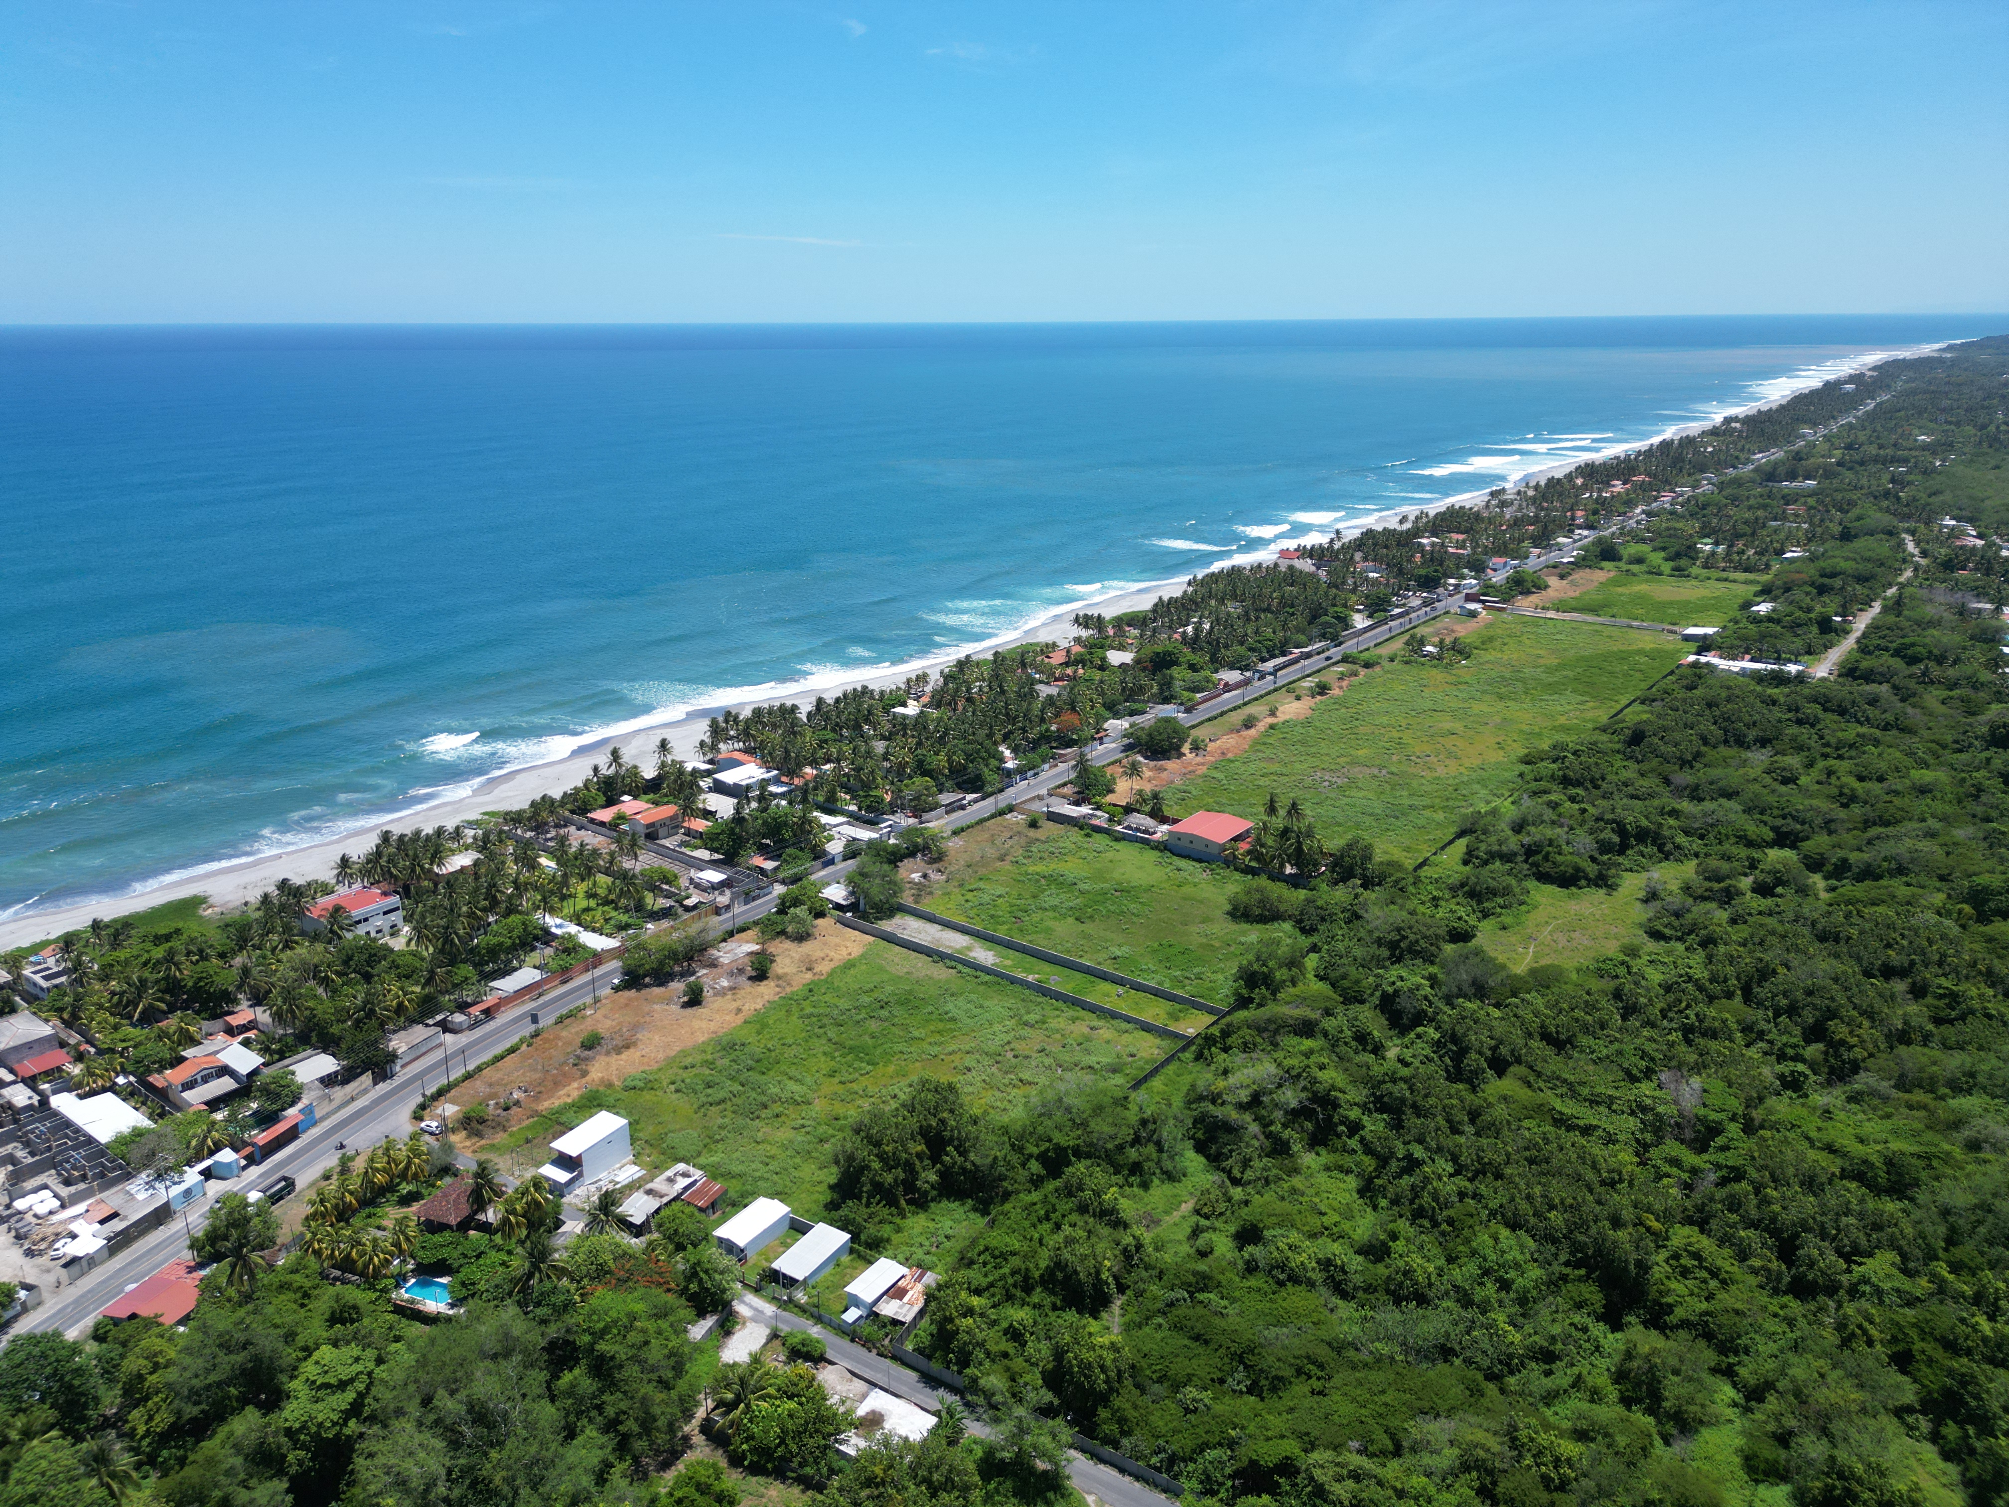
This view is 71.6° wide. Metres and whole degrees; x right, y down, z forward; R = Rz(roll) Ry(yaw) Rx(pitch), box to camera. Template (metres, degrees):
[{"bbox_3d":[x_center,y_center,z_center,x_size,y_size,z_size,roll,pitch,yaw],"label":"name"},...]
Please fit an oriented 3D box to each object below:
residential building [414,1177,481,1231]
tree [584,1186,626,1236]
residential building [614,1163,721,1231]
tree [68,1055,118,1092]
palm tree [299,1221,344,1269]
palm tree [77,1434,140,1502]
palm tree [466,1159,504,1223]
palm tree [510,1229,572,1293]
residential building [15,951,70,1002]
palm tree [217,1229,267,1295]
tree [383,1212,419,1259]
[{"bbox_3d":[-85.640,70.050,219.520,8.080,4.830,12.020,7,19,22],"label":"residential building"},{"bbox_3d":[-62.591,73.544,219.566,7.000,8.300,7.000,0,17,0],"label":"tree"},{"bbox_3d":[-50.450,68.315,210.946,9.400,3.200,14.200,10,20,28],"label":"residential building"},{"bbox_3d":[-159.178,56.726,242.914,7.700,7.000,7.700,10,20,28],"label":"tree"},{"bbox_3d":[-99.500,72.880,204.330,6.700,8.670,6.700,-10,20,-28],"label":"palm tree"},{"bbox_3d":[-104.410,84.920,163.440,7.490,10.350,7.490,-14,22,-37],"label":"palm tree"},{"bbox_3d":[-81.443,70.988,219.278,6.000,13.500,6.000,0,17,0],"label":"palm tree"},{"bbox_3d":[-65.540,73.390,197.930,8.670,11.330,8.670,-7,19,-20],"label":"palm tree"},{"bbox_3d":[-200.900,47.470,294.280,13.300,3.650,7.390,13,22,35],"label":"residential building"},{"bbox_3d":[-111.452,76.302,205.301,6.800,12.000,6.800,0,17,0],"label":"palm tree"},{"bbox_3d":[-91.880,74.709,211.762,5.400,11.000,5.400,0,17,0],"label":"tree"}]

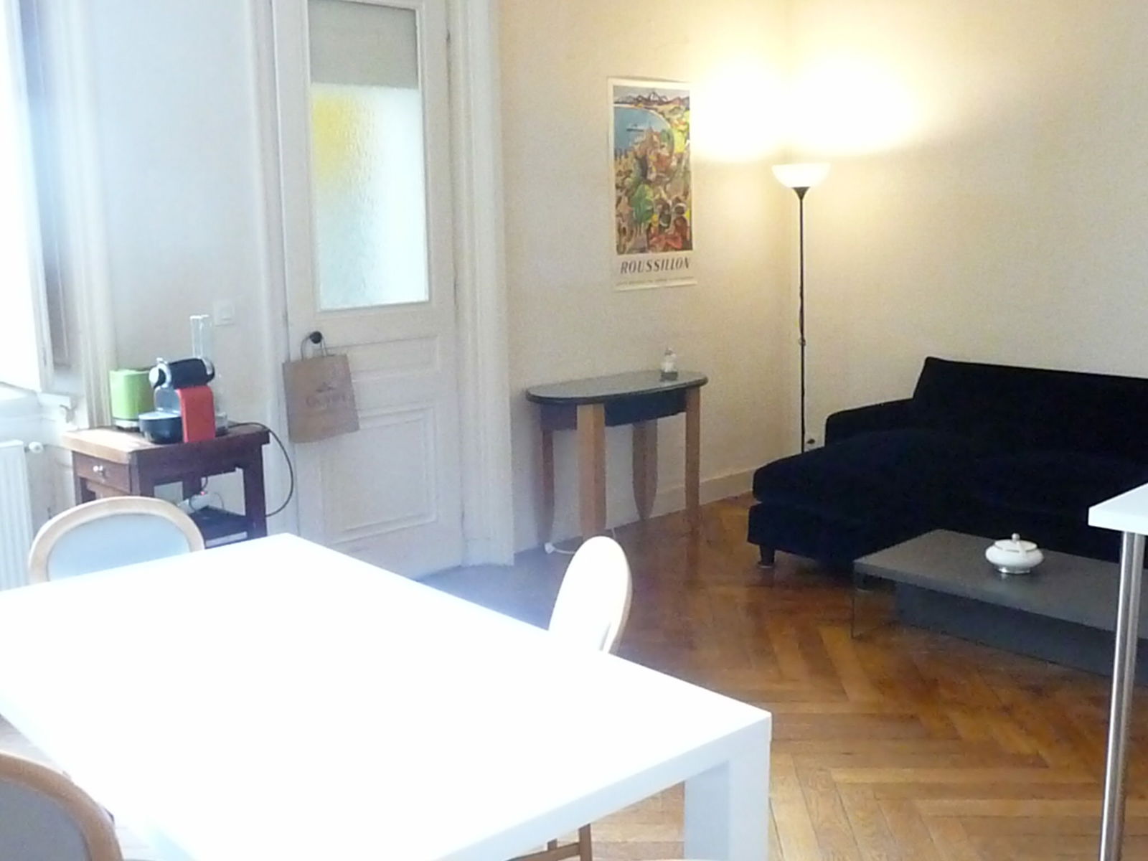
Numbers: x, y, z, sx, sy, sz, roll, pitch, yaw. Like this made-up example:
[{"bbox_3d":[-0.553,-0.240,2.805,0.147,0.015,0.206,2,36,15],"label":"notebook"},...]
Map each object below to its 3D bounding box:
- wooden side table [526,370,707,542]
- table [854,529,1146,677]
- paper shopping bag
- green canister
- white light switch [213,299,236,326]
[{"bbox_3d":[0.240,0.162,5.902,0.430,0.775,0.990,10,15,44],"label":"wooden side table"},{"bbox_3d":[1.695,0.660,4.442,1.250,0.296,0.620,10,15,44],"label":"table"},{"bbox_3d":[-0.991,-0.131,4.928,0.090,0.315,0.305,10,15,44],"label":"paper shopping bag"},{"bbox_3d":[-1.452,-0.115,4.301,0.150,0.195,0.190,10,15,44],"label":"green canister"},{"bbox_3d":[-1.269,-0.428,4.581,0.012,0.087,0.085,10,15,44],"label":"white light switch"}]

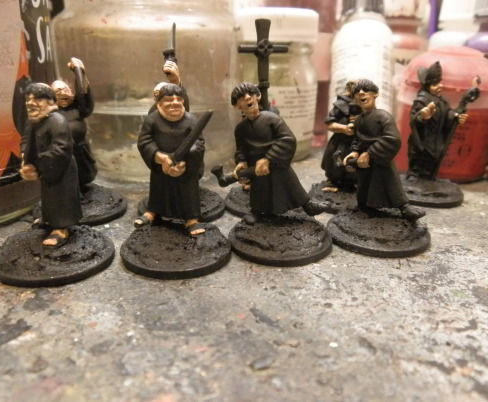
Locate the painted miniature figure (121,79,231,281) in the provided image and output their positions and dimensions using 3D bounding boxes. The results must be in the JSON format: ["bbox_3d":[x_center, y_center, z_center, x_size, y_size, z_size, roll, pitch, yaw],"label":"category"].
[{"bbox_3d":[-0.015,-0.006,0.094,0.025,0.038,0.025,1,19,2],"label":"painted miniature figure"}]

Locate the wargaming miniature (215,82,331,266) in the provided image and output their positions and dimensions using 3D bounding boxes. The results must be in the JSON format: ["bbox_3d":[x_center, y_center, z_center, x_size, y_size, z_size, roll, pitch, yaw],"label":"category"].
[{"bbox_3d":[0.009,-0.008,0.102,0.026,0.038,0.026,15,26,33],"label":"wargaming miniature"}]

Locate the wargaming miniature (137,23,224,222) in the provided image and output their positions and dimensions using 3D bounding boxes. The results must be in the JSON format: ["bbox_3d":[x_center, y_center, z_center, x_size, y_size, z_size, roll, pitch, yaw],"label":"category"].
[{"bbox_3d":[-0.018,-0.022,0.120,0.026,0.051,0.026,-3,21,-7],"label":"wargaming miniature"}]

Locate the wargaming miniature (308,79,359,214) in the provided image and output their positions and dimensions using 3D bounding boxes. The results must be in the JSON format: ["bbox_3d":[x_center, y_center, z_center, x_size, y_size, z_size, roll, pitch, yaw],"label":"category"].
[{"bbox_3d":[0.033,-0.017,0.130,0.025,0.037,0.025,2,19,5],"label":"wargaming miniature"}]

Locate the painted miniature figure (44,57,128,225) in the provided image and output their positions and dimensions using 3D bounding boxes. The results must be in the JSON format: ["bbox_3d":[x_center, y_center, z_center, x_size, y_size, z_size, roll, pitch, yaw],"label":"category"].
[{"bbox_3d":[-0.048,-0.017,0.120,0.026,0.043,0.026,-8,23,-20],"label":"painted miniature figure"}]

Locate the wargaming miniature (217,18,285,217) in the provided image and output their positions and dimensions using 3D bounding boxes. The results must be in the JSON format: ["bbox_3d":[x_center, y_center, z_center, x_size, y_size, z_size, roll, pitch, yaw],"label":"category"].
[{"bbox_3d":[0.007,-0.023,0.123,0.025,0.052,0.025,2,19,4],"label":"wargaming miniature"}]

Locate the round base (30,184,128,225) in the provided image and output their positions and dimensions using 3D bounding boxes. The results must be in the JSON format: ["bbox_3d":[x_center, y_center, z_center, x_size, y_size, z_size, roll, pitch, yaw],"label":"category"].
[{"bbox_3d":[-0.048,0.001,0.127,0.025,0.004,0.025,0,21,0],"label":"round base"}]

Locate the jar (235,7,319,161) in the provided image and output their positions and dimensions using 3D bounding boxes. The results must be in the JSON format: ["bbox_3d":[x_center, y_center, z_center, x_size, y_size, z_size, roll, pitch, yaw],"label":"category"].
[{"bbox_3d":[0.013,-0.048,0.180,0.034,0.057,0.034,0,21,0],"label":"jar"}]

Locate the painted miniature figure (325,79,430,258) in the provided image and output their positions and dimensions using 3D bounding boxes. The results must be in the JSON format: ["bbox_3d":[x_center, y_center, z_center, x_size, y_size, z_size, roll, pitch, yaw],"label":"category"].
[{"bbox_3d":[0.033,-0.009,0.104,0.028,0.038,0.025,-16,25,-39],"label":"painted miniature figure"}]

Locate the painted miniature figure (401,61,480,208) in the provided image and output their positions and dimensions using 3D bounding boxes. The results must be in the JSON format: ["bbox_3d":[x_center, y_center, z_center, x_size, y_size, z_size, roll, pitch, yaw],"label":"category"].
[{"bbox_3d":[0.057,-0.021,0.133,0.026,0.041,0.026,-12,24,-28],"label":"painted miniature figure"}]

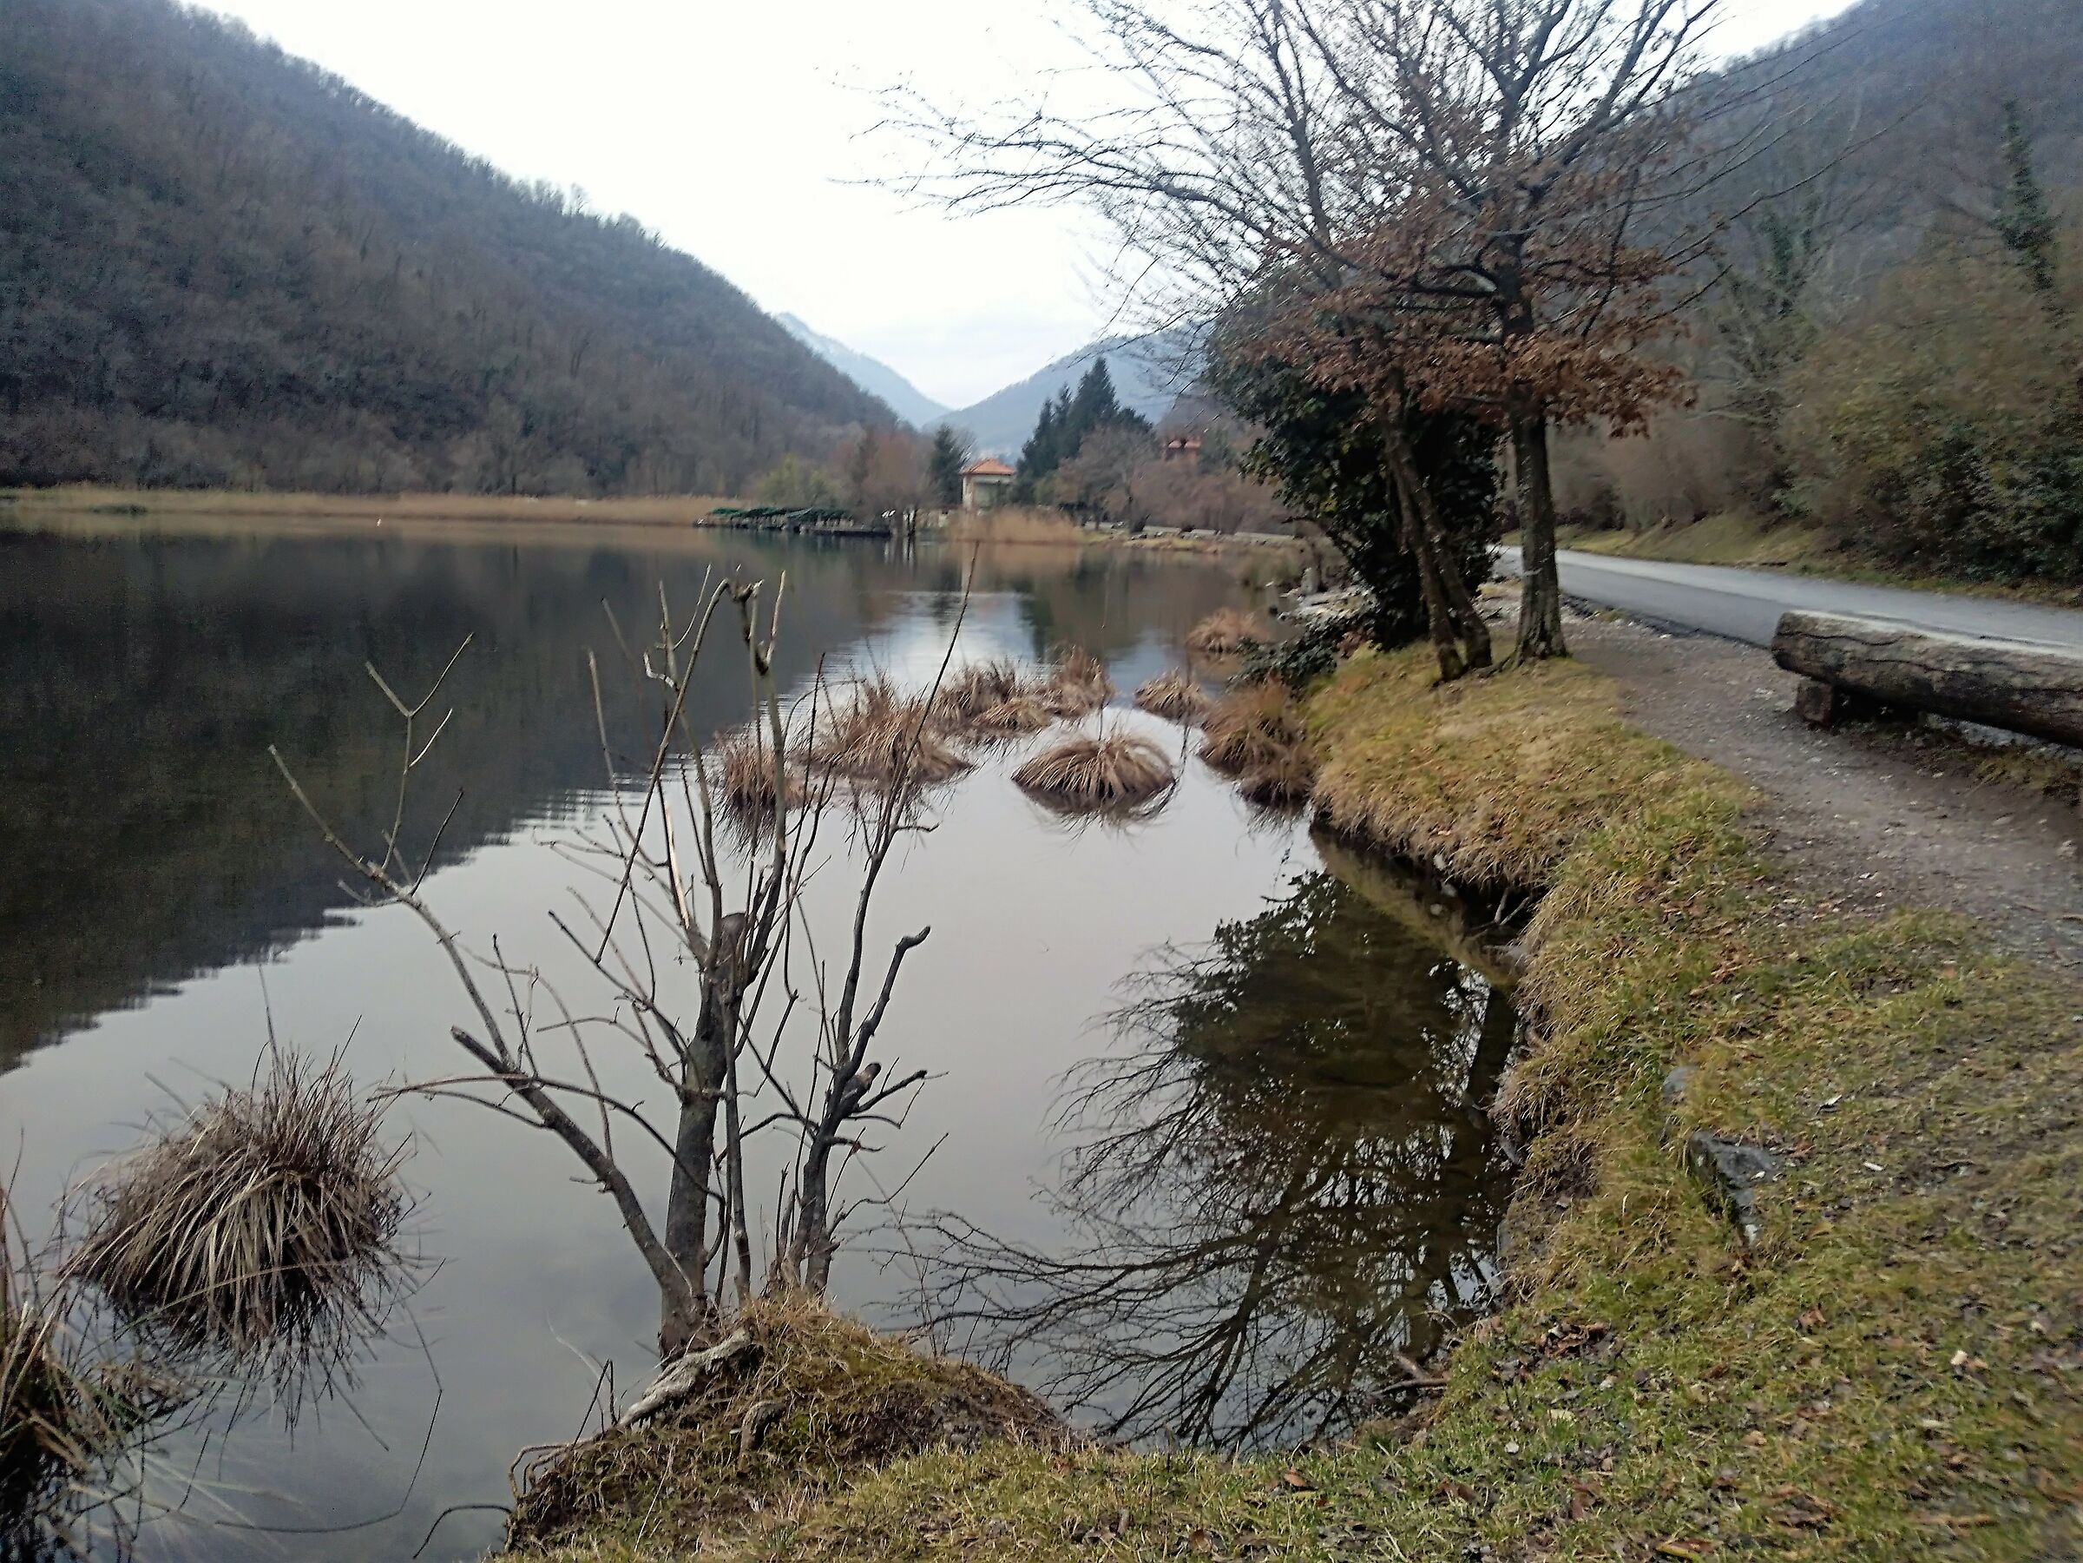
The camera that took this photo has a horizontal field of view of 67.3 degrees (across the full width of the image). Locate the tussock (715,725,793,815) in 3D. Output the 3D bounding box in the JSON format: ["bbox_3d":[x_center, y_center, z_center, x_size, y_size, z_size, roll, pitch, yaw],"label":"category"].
[{"bbox_3d":[-1.858,-0.136,10.230,0.570,0.480,0.560,1,10,0],"label":"tussock"}]

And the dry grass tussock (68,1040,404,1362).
[{"bbox_3d":[-1.992,0.939,3.881,0.780,0.520,0.760,1,10,0],"label":"dry grass tussock"}]

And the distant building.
[{"bbox_3d":[-5.148,-27.865,149.449,4.900,5.712,4.600,-2,10,-17],"label":"distant building"}]

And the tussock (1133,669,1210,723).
[{"bbox_3d":[1.251,-0.856,14.767,0.770,0.430,0.750,1,10,0],"label":"tussock"}]

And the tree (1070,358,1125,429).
[{"bbox_3d":[4.957,-30.960,141.789,5.600,14.463,5.600,1,10,0],"label":"tree"}]

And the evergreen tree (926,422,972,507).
[{"bbox_3d":[-9.987,-33.036,166.833,4.700,9.869,4.700,1,10,0],"label":"evergreen tree"}]

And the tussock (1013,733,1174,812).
[{"bbox_3d":[0.365,-0.171,10.828,1.120,0.400,1.080,1,10,0],"label":"tussock"}]

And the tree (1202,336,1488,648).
[{"bbox_3d":[3.525,-3.270,17.999,3.300,3.402,3.100,1,10,0],"label":"tree"}]

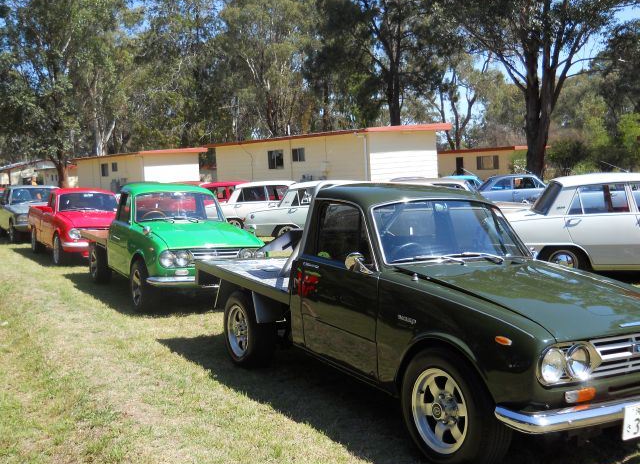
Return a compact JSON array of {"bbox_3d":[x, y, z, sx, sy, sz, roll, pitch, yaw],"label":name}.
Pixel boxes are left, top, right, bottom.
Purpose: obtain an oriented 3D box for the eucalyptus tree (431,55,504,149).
[{"bbox_3d":[10.800,-7.600,50.000,6.000,10.800,6.000,-1,4,0],"label":"eucalyptus tree"}]

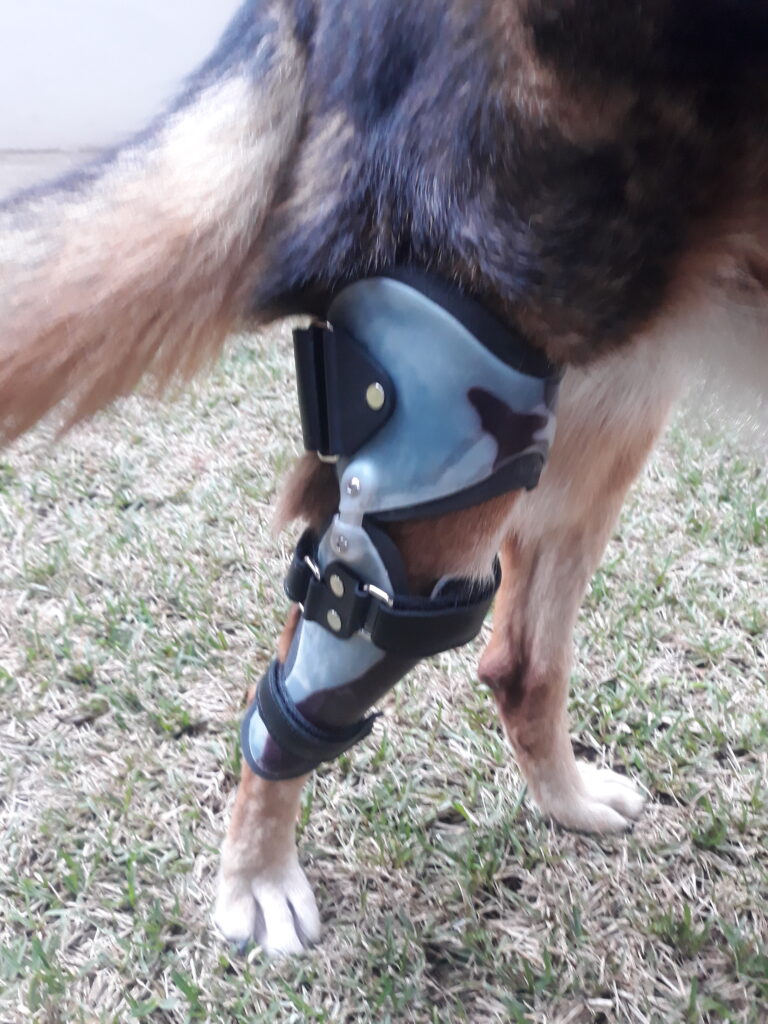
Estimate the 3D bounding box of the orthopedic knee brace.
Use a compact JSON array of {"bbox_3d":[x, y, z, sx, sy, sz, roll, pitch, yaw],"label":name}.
[{"bbox_3d":[0.012,0.003,0.506,0.170,0.310,0.125,18,29,16],"label":"orthopedic knee brace"}]

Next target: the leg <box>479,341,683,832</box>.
[{"bbox_3d":[0.122,0.053,0.549,0.145,0.360,0.100,4,28,7],"label":"leg"}]

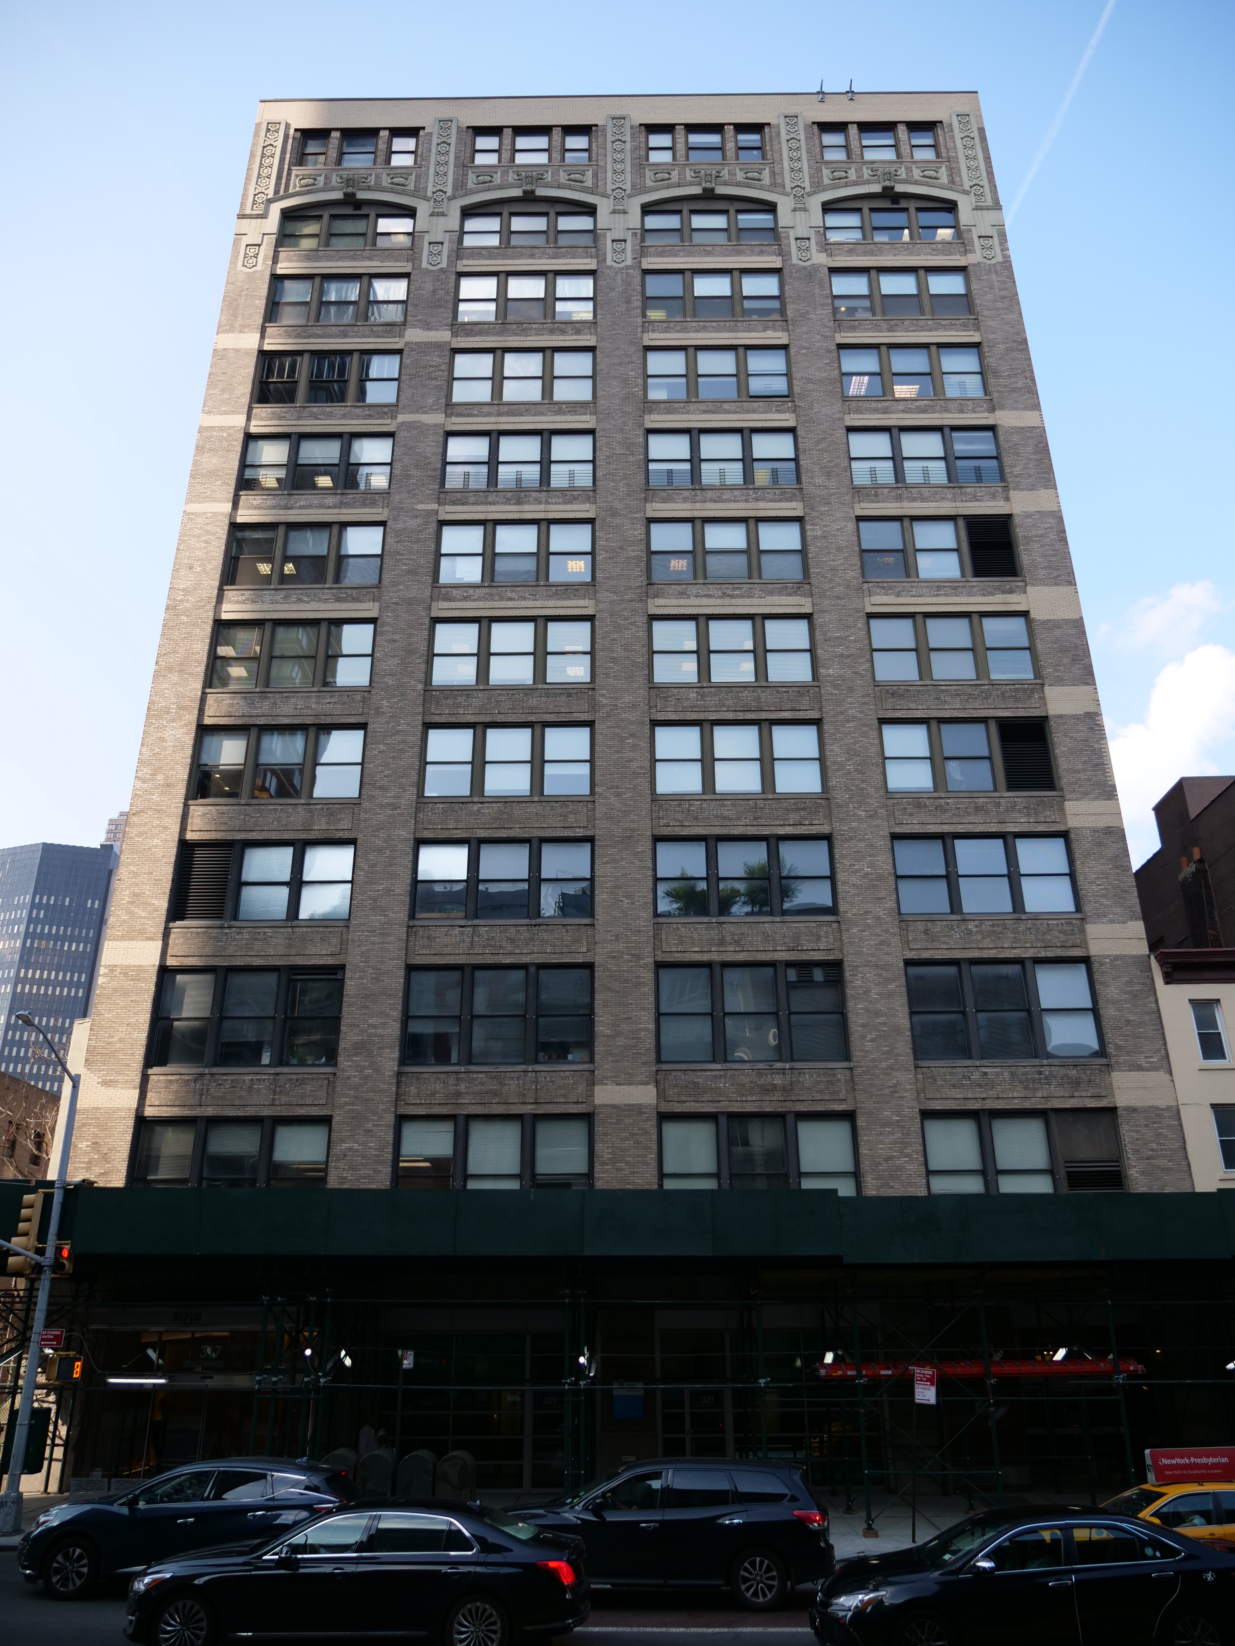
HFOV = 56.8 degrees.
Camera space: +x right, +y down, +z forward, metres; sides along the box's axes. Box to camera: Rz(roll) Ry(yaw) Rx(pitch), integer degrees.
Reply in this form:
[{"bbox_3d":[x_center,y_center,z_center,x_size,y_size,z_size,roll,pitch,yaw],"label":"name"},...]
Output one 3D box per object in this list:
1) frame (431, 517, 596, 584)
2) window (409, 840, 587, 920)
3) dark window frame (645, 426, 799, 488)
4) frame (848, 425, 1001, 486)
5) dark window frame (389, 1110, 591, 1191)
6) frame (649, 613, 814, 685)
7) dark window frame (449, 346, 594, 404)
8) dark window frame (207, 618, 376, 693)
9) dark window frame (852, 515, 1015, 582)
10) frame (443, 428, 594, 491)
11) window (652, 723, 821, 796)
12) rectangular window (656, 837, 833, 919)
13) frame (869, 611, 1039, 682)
[{"bbox_3d":[-3.095,-8.253,34.730,4.739,2.460,0.300,-1,-24,0],"label":"frame"},{"bbox_3d":[-3.119,1.552,31.271,4.776,2.357,0.200,-1,-24,1],"label":"window"},{"bbox_3d":[3.320,-11.712,36.541,4.833,2.437,0.220,-1,-24,0],"label":"dark window frame"},{"bbox_3d":[9.783,-11.732,36.474,4.685,2.436,0.220,-1,-24,0],"label":"frame"},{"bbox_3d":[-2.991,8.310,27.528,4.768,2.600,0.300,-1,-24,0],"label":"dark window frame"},{"bbox_3d":[3.367,-5.227,34.136,4.801,2.452,0.200,-1,-24,1],"label":"frame"},{"bbox_3d":[-3.326,-15.594,39.737,4.987,2.587,0.200,0,-24,0],"label":"dark window frame"},{"bbox_3d":[-9.739,-5.030,34.225,4.813,2.586,0.200,-1,-24,1],"label":"dark window frame"},{"bbox_3d":[9.748,-8.428,35.029,4.636,2.441,0.220,-1,-24,0],"label":"dark window frame"},{"bbox_3d":[-3.206,-11.797,37.085,4.935,2.510,0.200,-1,-24,1],"label":"frame"},{"bbox_3d":[3.372,-1.822,32.215,4.778,2.426,0.220,-1,-24,0],"label":"window"},{"bbox_3d":[3.521,1.501,32.096,5.009,2.474,0.200,0,-24,0],"label":"rectangular window"},{"bbox_3d":[9.678,-5.152,33.256,4.630,2.485,0.300,-1,-24,0],"label":"frame"}]

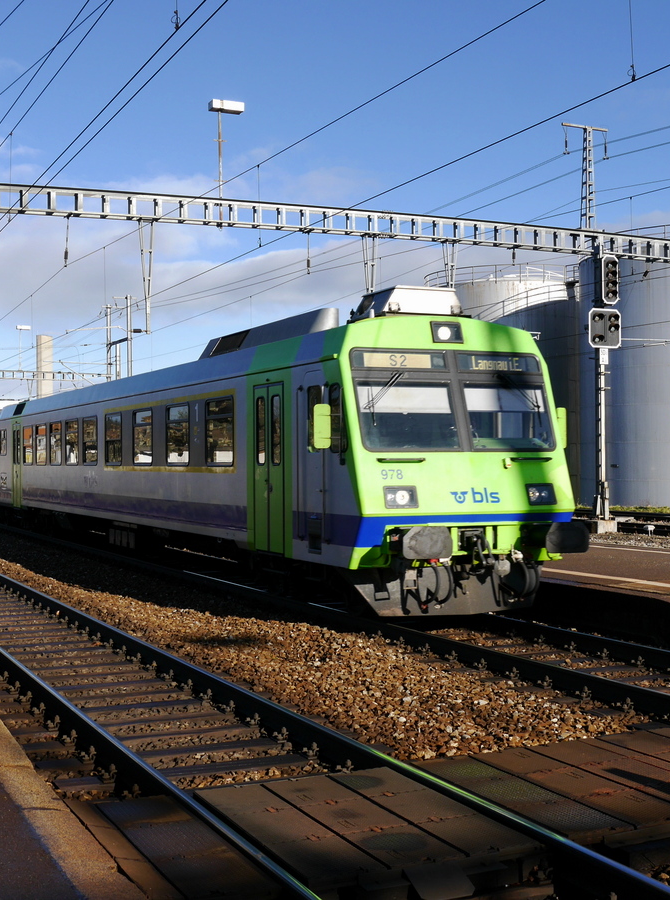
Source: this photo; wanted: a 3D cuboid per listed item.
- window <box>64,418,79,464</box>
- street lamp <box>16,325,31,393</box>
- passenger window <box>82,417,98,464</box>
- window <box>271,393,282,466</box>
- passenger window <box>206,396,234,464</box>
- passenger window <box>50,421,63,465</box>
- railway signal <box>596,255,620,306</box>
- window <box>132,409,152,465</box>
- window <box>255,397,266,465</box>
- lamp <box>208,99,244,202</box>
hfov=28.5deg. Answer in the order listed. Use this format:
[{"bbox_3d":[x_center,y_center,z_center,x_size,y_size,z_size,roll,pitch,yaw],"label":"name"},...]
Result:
[{"bbox_3d":[-5.554,-0.158,27.928,0.070,0.994,1.260,0,-1,-23],"label":"window"},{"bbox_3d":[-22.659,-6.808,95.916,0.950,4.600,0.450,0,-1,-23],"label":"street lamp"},{"bbox_3d":[-4.879,-0.176,26.353,0.070,0.994,1.260,0,-1,-23],"label":"passenger window"},{"bbox_3d":[-0.743,-0.249,16.719,0.060,0.903,0.359,0,-1,-23],"label":"window"},{"bbox_3d":[-1.628,-0.263,18.780,0.070,0.994,1.260,0,-1,-23],"label":"passenger window"},{"bbox_3d":[-6.230,-0.140,29.502,0.070,0.994,1.260,0,-1,-23],"label":"passenger window"},{"bbox_3d":[7.209,-4.460,34.597,0.520,1.290,0.360,0,-1,-23],"label":"railway signal"},{"bbox_3d":[-3.282,-0.219,22.634,0.070,0.994,1.260,0,-1,-23],"label":"window"},{"bbox_3d":[-0.963,-0.250,17.232,0.060,0.913,0.351,0,-1,-23],"label":"window"},{"bbox_3d":[-3.038,-8.371,36.882,0.930,2.950,0.450,0,-1,-23],"label":"lamp"}]

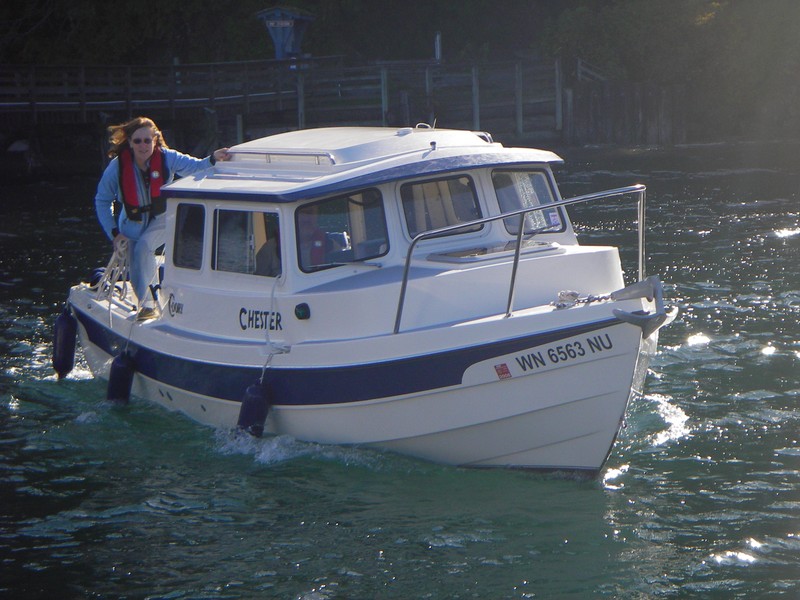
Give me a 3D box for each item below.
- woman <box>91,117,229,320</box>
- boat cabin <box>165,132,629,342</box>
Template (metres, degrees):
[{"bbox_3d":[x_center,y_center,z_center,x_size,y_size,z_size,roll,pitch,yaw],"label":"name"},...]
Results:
[{"bbox_3d":[-1.697,-0.544,18.750,0.930,1.530,0.600,-1,5,-10],"label":"woman"},{"bbox_3d":[0.101,-0.468,17.021,2.100,1.230,4.080,-9,9,-25],"label":"boat cabin"}]

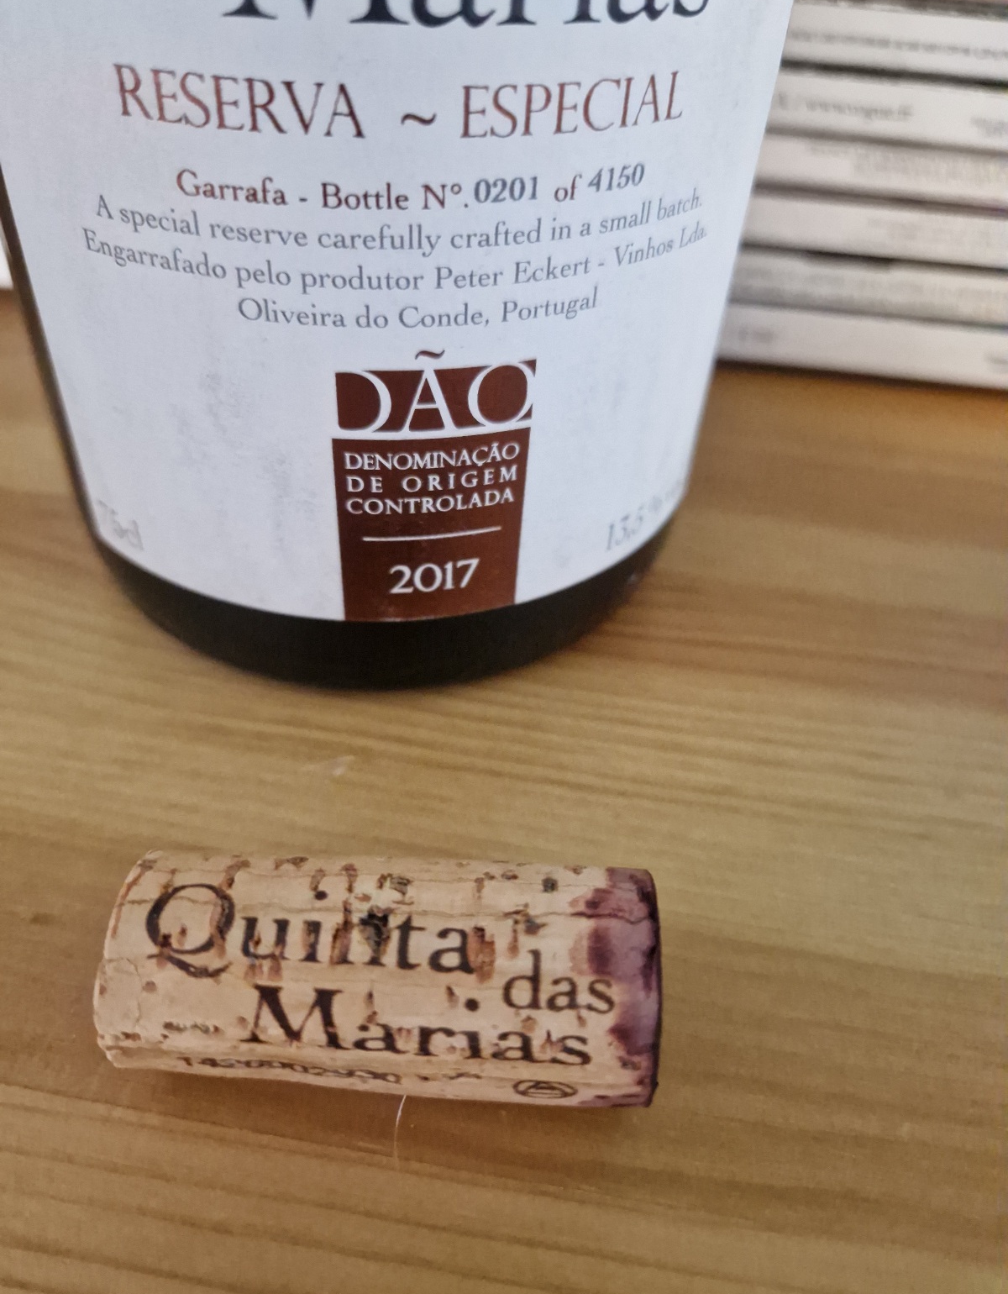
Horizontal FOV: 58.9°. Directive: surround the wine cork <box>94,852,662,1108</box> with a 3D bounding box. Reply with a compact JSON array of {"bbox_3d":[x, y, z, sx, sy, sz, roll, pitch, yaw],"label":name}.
[{"bbox_3d":[-0.011,0.030,0.084,0.047,0.021,0.021,4,42,0],"label":"wine cork"}]

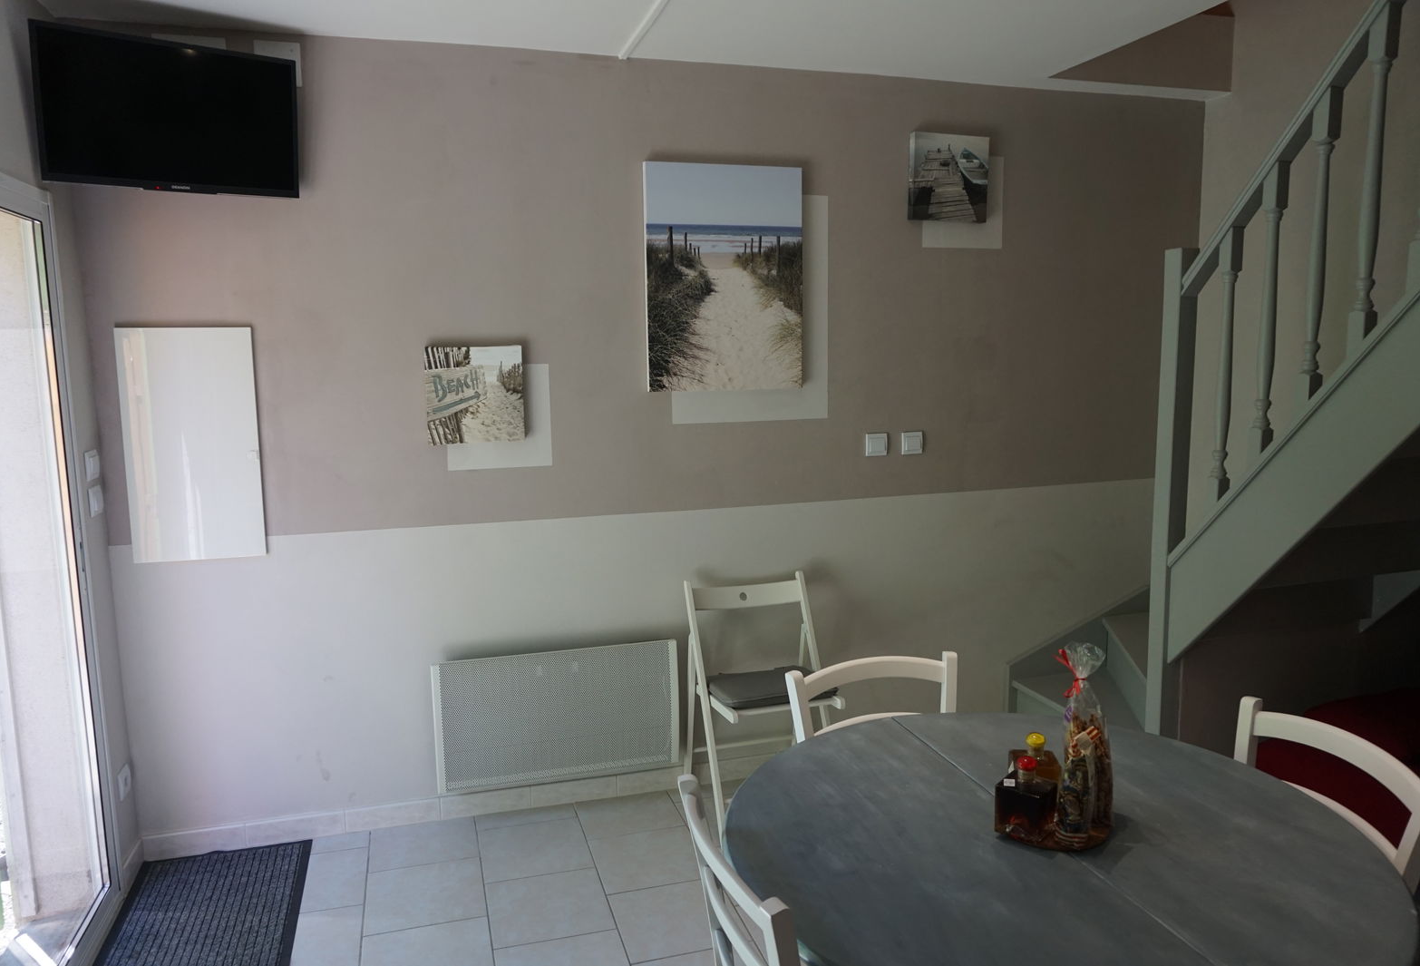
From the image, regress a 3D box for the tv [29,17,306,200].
[{"bbox_3d":[-1.435,-0.978,2.588,0.619,0.370,0.060,-9,23,-40],"label":"tv"}]

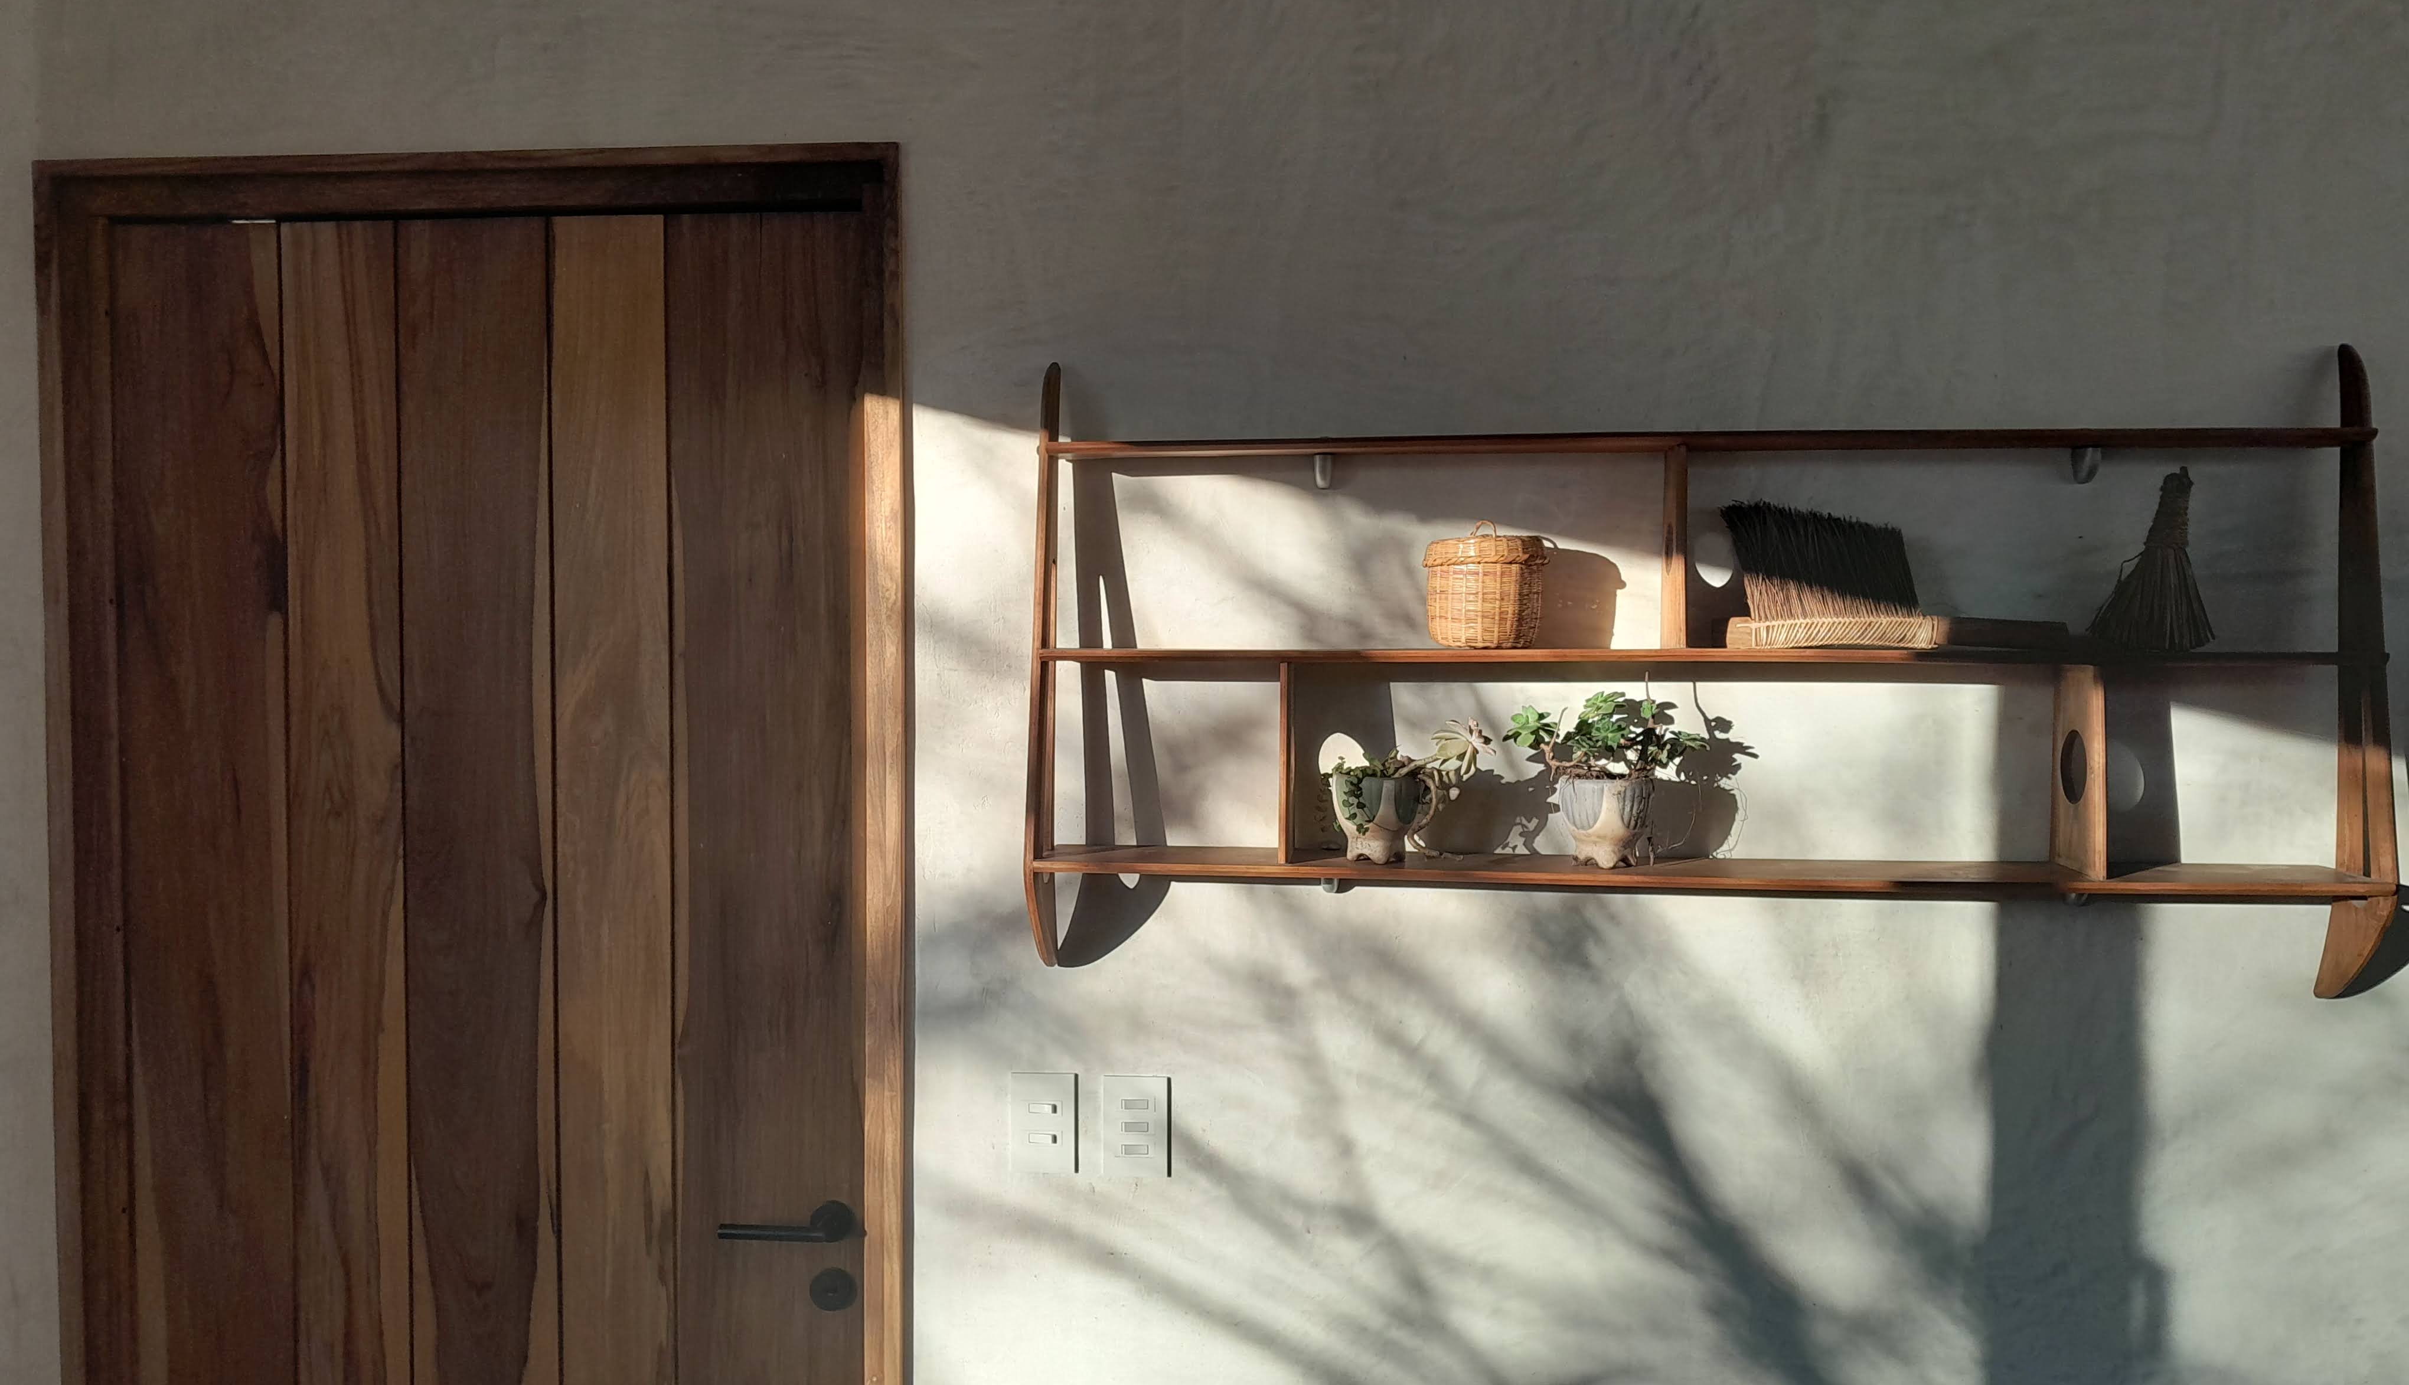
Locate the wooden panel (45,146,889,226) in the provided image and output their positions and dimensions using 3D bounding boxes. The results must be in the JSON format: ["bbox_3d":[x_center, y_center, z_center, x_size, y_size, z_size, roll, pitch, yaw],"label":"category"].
[{"bbox_3d":[-0.871,-0.603,2.244,1.055,0.062,0.090,0,2,6],"label":"wooden panel"}]

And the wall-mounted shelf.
[{"bbox_3d":[0.507,-0.024,2.006,1.388,0.692,0.166,0,2,6],"label":"wall-mounted shelf"}]

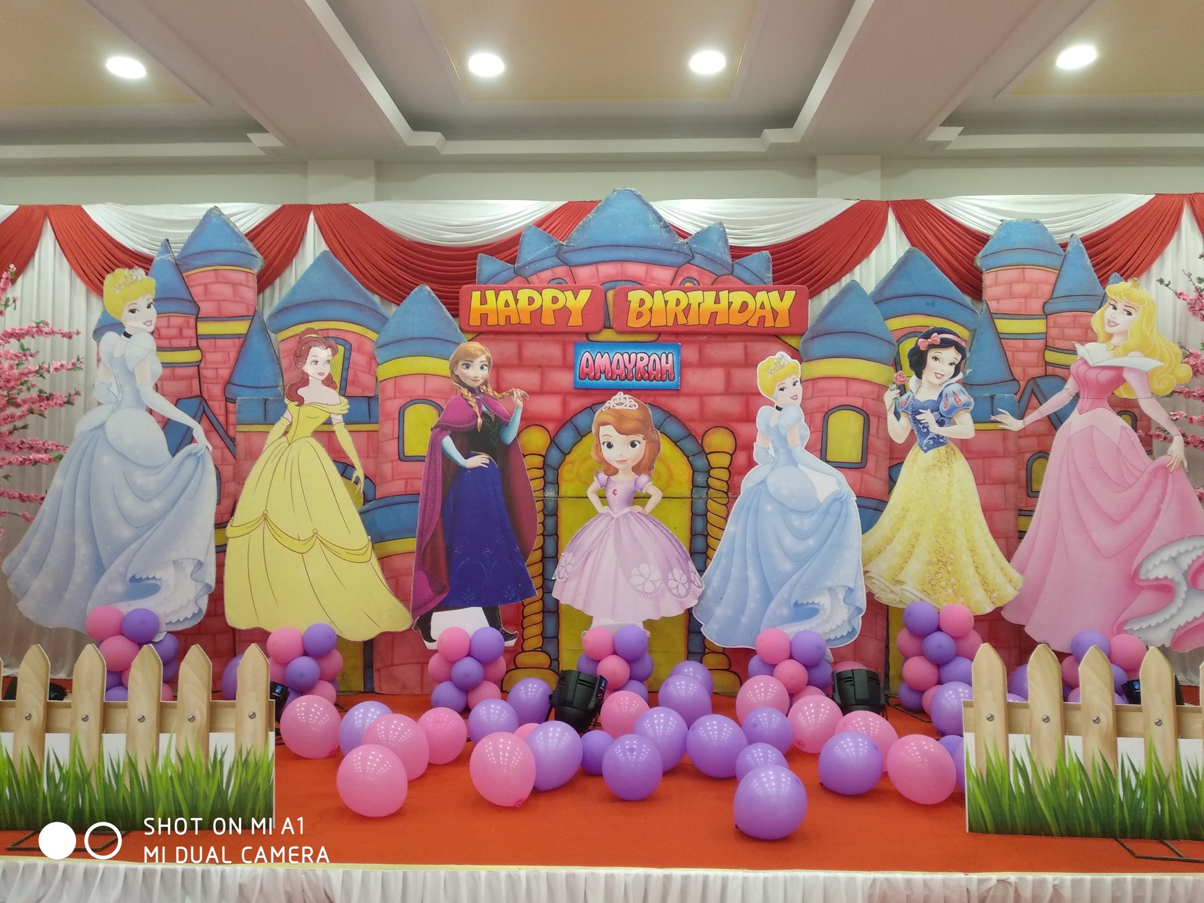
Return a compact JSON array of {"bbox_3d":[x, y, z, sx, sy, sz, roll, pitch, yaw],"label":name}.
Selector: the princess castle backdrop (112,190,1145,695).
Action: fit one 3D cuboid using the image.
[{"bbox_3d":[0.081,-0.046,4.838,5.542,2.676,0.200,0,0,2],"label":"princess castle backdrop"}]

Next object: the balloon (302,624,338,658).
[{"bbox_3d":[-1.368,0.922,4.400,0.167,0.172,0.167,0,0,0],"label":"balloon"}]

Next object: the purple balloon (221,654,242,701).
[{"bbox_3d":[-1.726,1.115,4.385,0.233,0.265,0.235,0,-1,0],"label":"purple balloon"}]

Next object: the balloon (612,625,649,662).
[{"bbox_3d":[0.141,0.929,4.370,0.167,0.172,0.167,0,0,0],"label":"balloon"}]

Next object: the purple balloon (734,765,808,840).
[{"bbox_3d":[0.529,1.099,2.832,0.228,0.228,0.233,0,-1,2],"label":"purple balloon"}]

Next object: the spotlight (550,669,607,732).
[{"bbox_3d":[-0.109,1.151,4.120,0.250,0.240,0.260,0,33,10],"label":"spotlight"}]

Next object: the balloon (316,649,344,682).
[{"bbox_3d":[-1.362,1.060,4.470,0.163,0.168,0.163,0,0,0],"label":"balloon"}]

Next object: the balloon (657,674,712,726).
[{"bbox_3d":[0.383,1.149,4.160,0.248,0.260,0.248,0,0,2],"label":"balloon"}]

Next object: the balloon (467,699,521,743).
[{"bbox_3d":[-0.469,1.170,3.900,0.216,0.227,0.216,0,0,2],"label":"balloon"}]

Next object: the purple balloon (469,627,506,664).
[{"bbox_3d":[-0.534,0.904,4.207,0.160,0.165,0.163,0,-1,2],"label":"purple balloon"}]

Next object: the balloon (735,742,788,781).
[{"bbox_3d":[0.580,1.141,3.250,0.196,0.189,0.205,0,-1,0],"label":"balloon"}]

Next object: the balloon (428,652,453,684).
[{"bbox_3d":[-0.779,1.069,4.460,0.160,0.165,0.160,0,0,0],"label":"balloon"}]

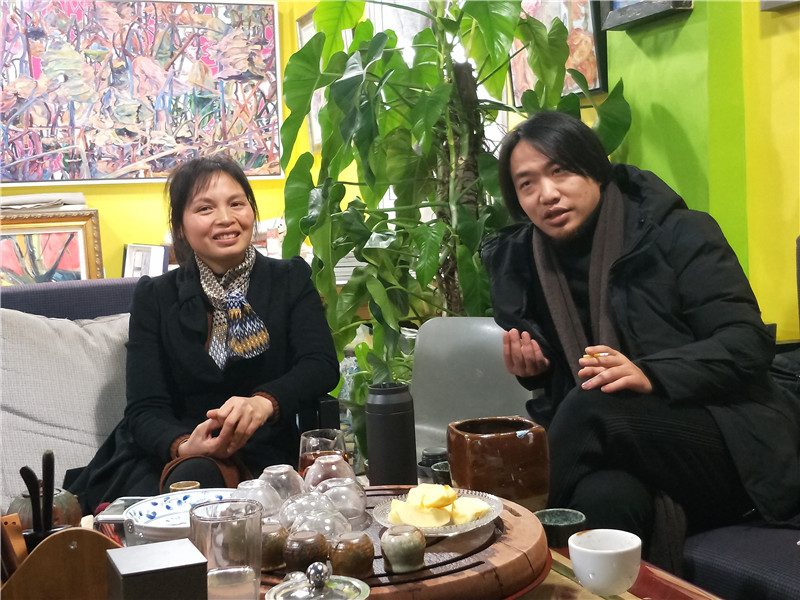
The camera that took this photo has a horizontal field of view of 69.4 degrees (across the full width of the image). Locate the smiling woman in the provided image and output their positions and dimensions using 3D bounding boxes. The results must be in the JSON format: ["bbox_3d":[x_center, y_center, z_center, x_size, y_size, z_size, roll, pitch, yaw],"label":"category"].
[{"bbox_3d":[-0.400,0.280,1.210,0.560,1.180,0.680,-2,-1,-10],"label":"smiling woman"}]

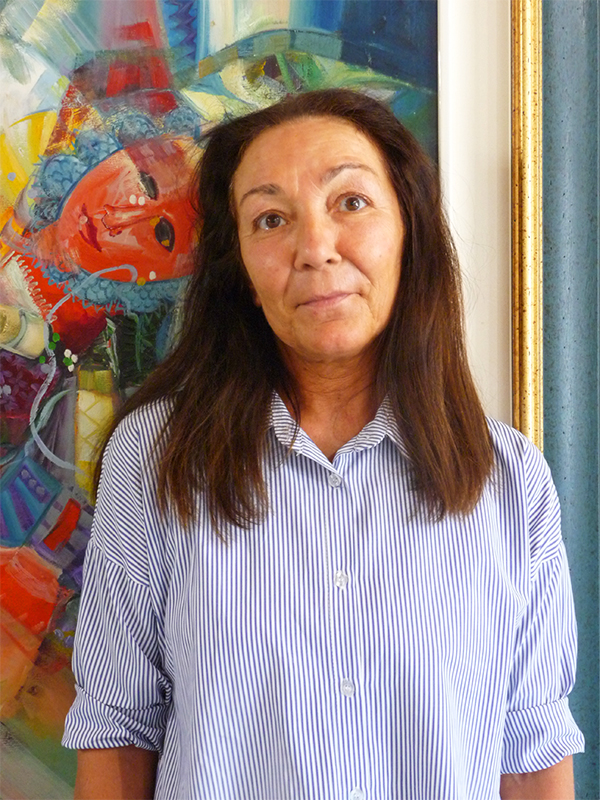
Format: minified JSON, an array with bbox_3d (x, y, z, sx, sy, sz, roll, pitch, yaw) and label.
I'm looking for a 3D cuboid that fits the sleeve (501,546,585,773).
[{"bbox_3d":[0.204,0.221,1.140,0.077,0.193,0.120,0,-1,0],"label":"sleeve"}]

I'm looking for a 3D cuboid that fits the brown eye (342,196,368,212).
[{"bbox_3d":[0.043,-0.156,1.070,0.023,0.013,0.014,-10,-1,5],"label":"brown eye"}]

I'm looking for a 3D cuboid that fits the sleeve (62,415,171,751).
[{"bbox_3d":[-0.156,0.155,1.140,0.092,0.285,0.125,0,-1,0],"label":"sleeve"}]

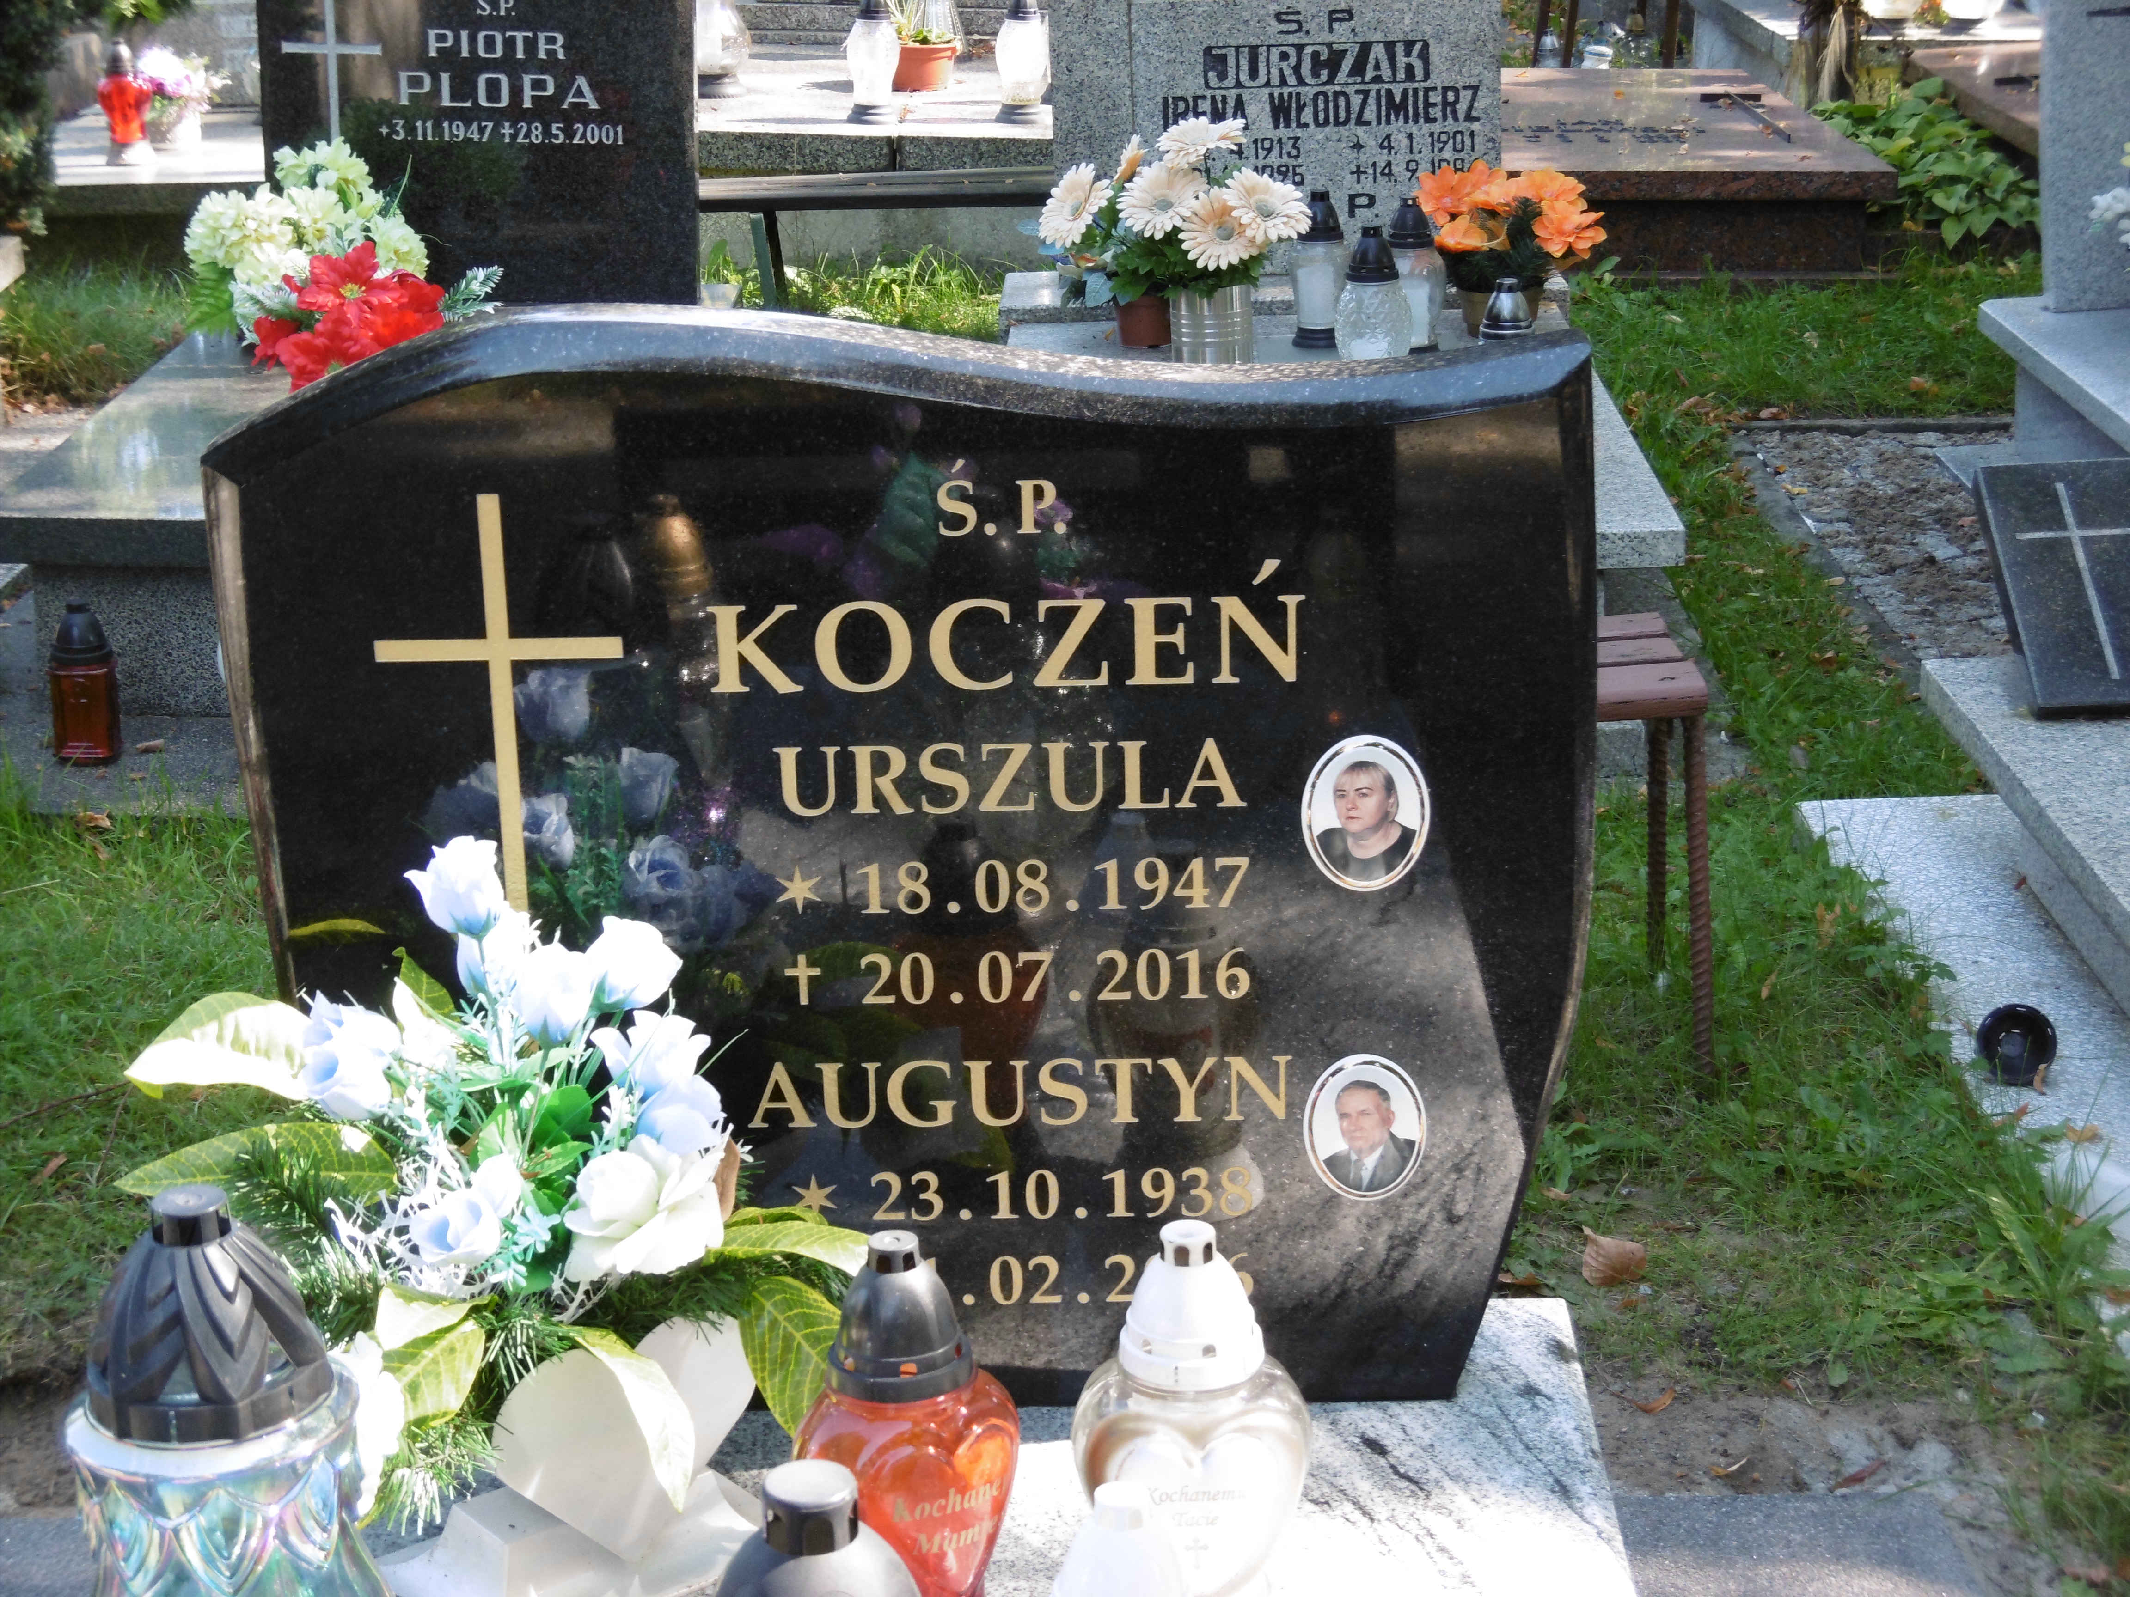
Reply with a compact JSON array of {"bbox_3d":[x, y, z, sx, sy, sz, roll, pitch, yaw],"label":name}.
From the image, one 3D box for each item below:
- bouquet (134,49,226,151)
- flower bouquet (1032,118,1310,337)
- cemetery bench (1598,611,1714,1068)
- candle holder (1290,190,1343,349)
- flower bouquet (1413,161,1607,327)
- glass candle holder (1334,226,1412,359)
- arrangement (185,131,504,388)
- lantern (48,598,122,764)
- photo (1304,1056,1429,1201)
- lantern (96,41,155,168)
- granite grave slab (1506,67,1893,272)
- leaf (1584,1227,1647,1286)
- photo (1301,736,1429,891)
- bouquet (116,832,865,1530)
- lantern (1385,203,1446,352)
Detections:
[{"bbox_3d":[-2.168,-1.716,10.242,0.200,0.227,0.190,0,17,1],"label":"bouquet"},{"bbox_3d":[0.161,-0.798,5.935,0.375,0.355,0.300,-1,17,0],"label":"flower bouquet"},{"bbox_3d":[0.177,0.045,4.808,1.050,0.430,0.400,0,17,1],"label":"cemetery bench"},{"bbox_3d":[0.405,-0.854,6.748,0.087,0.243,0.087,0,17,1],"label":"candle holder"},{"bbox_3d":[0.656,-0.817,6.119,0.275,0.262,0.230,-1,17,0],"label":"flower bouquet"},{"bbox_3d":[0.435,-0.726,5.955,0.112,0.200,0.112,-1,17,0],"label":"glass candle holder"},{"bbox_3d":[-1.207,-0.900,6.896,0.460,0.358,0.360,0,17,1],"label":"arrangement"},{"bbox_3d":[-1.352,-0.166,5.747,0.080,0.215,0.080,0,17,1],"label":"lantern"},{"bbox_3d":[0.212,0.233,2.955,0.088,0.116,0.010,0,21,1],"label":"photo"},{"bbox_3d":[-1.970,-1.467,8.780,0.118,0.265,0.118,-1,17,0],"label":"lantern"},{"bbox_3d":[1.402,-1.588,10.578,1.000,0.265,1.980,0,17,1],"label":"granite grave slab"},{"bbox_3d":[0.473,0.391,3.616,0.055,0.040,0.045,-1,17,0],"label":"leaf"},{"bbox_3d":[0.189,0.011,2.614,0.081,0.102,0.009,-1,17,0],"label":"photo"},{"bbox_3d":[-0.332,0.213,2.426,0.420,0.360,0.310,-1,17,0],"label":"bouquet"},{"bbox_3d":[0.498,-0.765,6.031,0.104,0.228,0.104,-1,17,0],"label":"lantern"}]

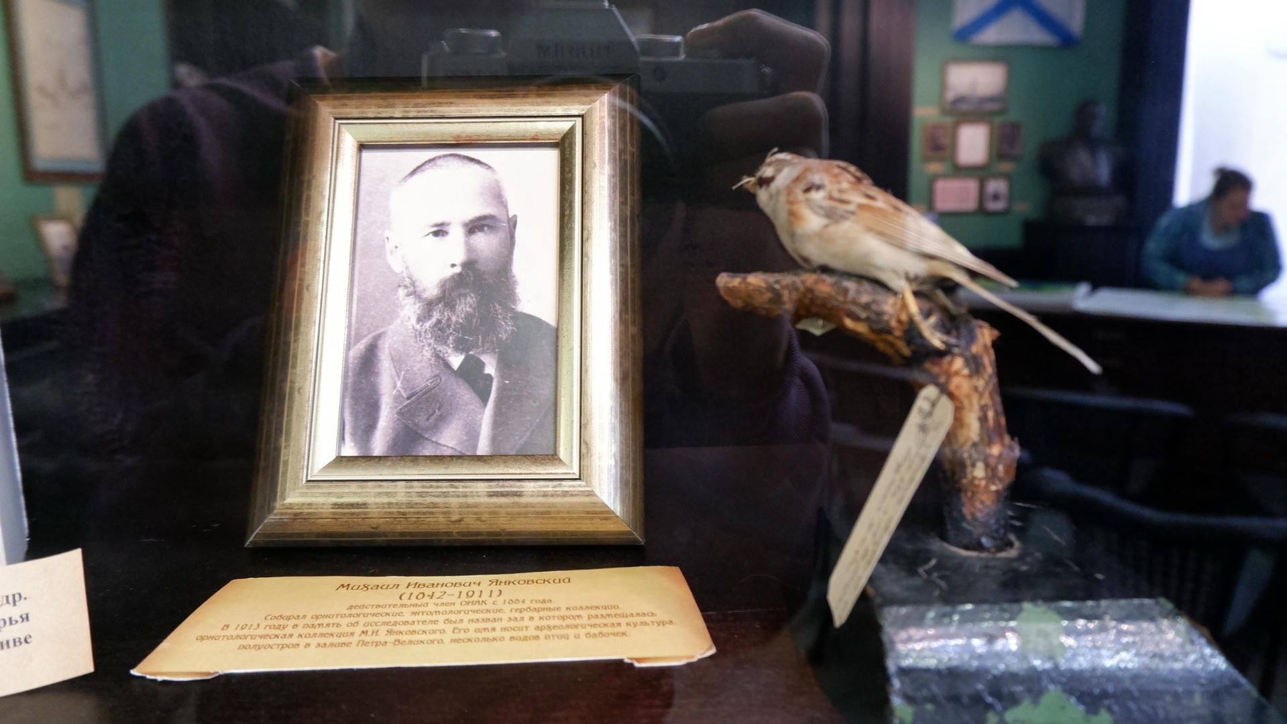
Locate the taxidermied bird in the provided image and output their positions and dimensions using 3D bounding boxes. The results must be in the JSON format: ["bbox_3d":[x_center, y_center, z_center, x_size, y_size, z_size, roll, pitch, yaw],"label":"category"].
[{"bbox_3d":[0.095,-0.036,0.312,0.126,0.076,0.044,2,8,13],"label":"taxidermied bird"}]

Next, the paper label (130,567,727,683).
[{"bbox_3d":[-0.085,0.107,0.384,0.216,0.005,0.094,-1,8,-5],"label":"paper label"}]

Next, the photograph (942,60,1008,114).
[{"bbox_3d":[1.737,-1.440,4.645,0.342,0.275,0.020,0,8,0],"label":"photograph"}]

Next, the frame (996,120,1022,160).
[{"bbox_3d":[1.931,-1.173,4.682,0.143,0.202,0.020,0,8,0],"label":"frame"}]

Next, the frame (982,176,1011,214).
[{"bbox_3d":[1.878,-0.891,4.722,0.155,0.200,0.020,0,8,0],"label":"frame"}]

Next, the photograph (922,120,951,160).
[{"bbox_3d":[1.547,-1.165,4.684,0.149,0.207,0.020,0,8,0],"label":"photograph"}]

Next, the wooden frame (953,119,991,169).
[{"bbox_3d":[1.734,-1.149,4.686,0.202,0.260,0.020,0,8,0],"label":"wooden frame"}]

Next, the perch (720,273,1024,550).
[{"bbox_3d":[0.078,0.017,0.317,0.106,0.098,0.032,2,8,13],"label":"perch"}]

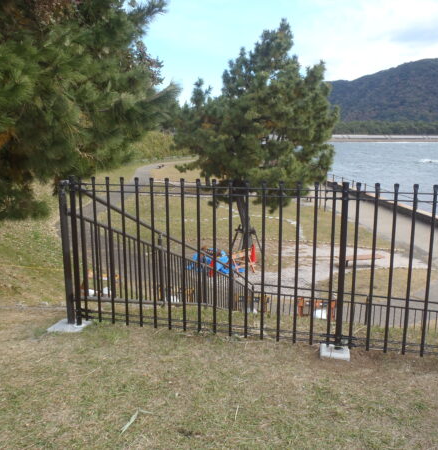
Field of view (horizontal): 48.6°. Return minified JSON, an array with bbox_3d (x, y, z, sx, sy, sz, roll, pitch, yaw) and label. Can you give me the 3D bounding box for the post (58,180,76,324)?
[{"bbox_3d":[-1.187,0.233,3.803,0.061,1.156,0.061,2,11,10],"label":"post"}]

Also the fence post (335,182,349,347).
[{"bbox_3d":[0.871,0.297,3.419,0.047,1.192,0.047,2,11,10],"label":"fence post"}]

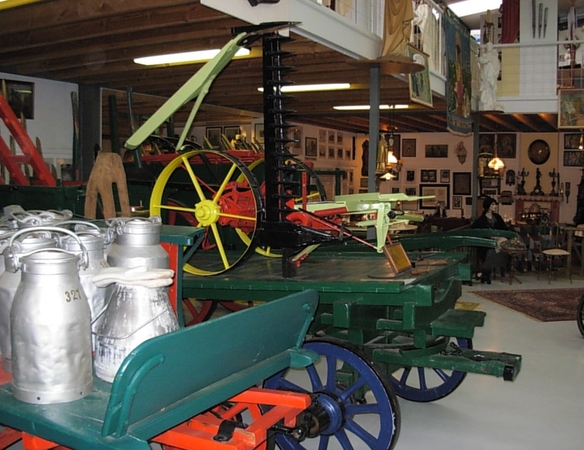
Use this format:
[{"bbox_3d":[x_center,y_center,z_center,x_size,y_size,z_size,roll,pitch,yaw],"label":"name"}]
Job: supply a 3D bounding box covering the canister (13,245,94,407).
[{"bbox_3d":[-0.817,0.330,2.241,0.262,0.502,0.262,1,4,0],"label":"canister"}]

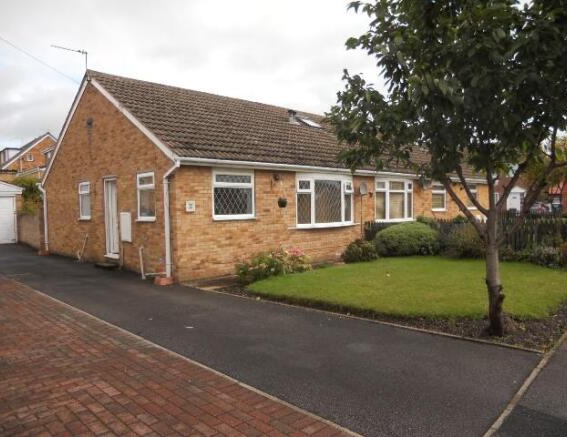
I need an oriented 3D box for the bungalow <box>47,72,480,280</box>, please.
[{"bbox_3d":[-0.160,-1.636,17.787,14.600,5.500,10.200,-2,2,-42],"label":"bungalow"}]

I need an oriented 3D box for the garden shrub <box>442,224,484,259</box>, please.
[{"bbox_3d":[4.698,0.584,11.800,1.050,0.850,1.000,-2,2,-42],"label":"garden shrub"}]

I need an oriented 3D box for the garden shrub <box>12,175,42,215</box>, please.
[{"bbox_3d":[-11.589,-0.947,20.500,1.800,2.200,1.800,-2,2,-42],"label":"garden shrub"}]

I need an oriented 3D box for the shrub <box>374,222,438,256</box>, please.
[{"bbox_3d":[3.490,0.582,12.900,1.600,0.920,1.500,-2,2,-42],"label":"shrub"}]

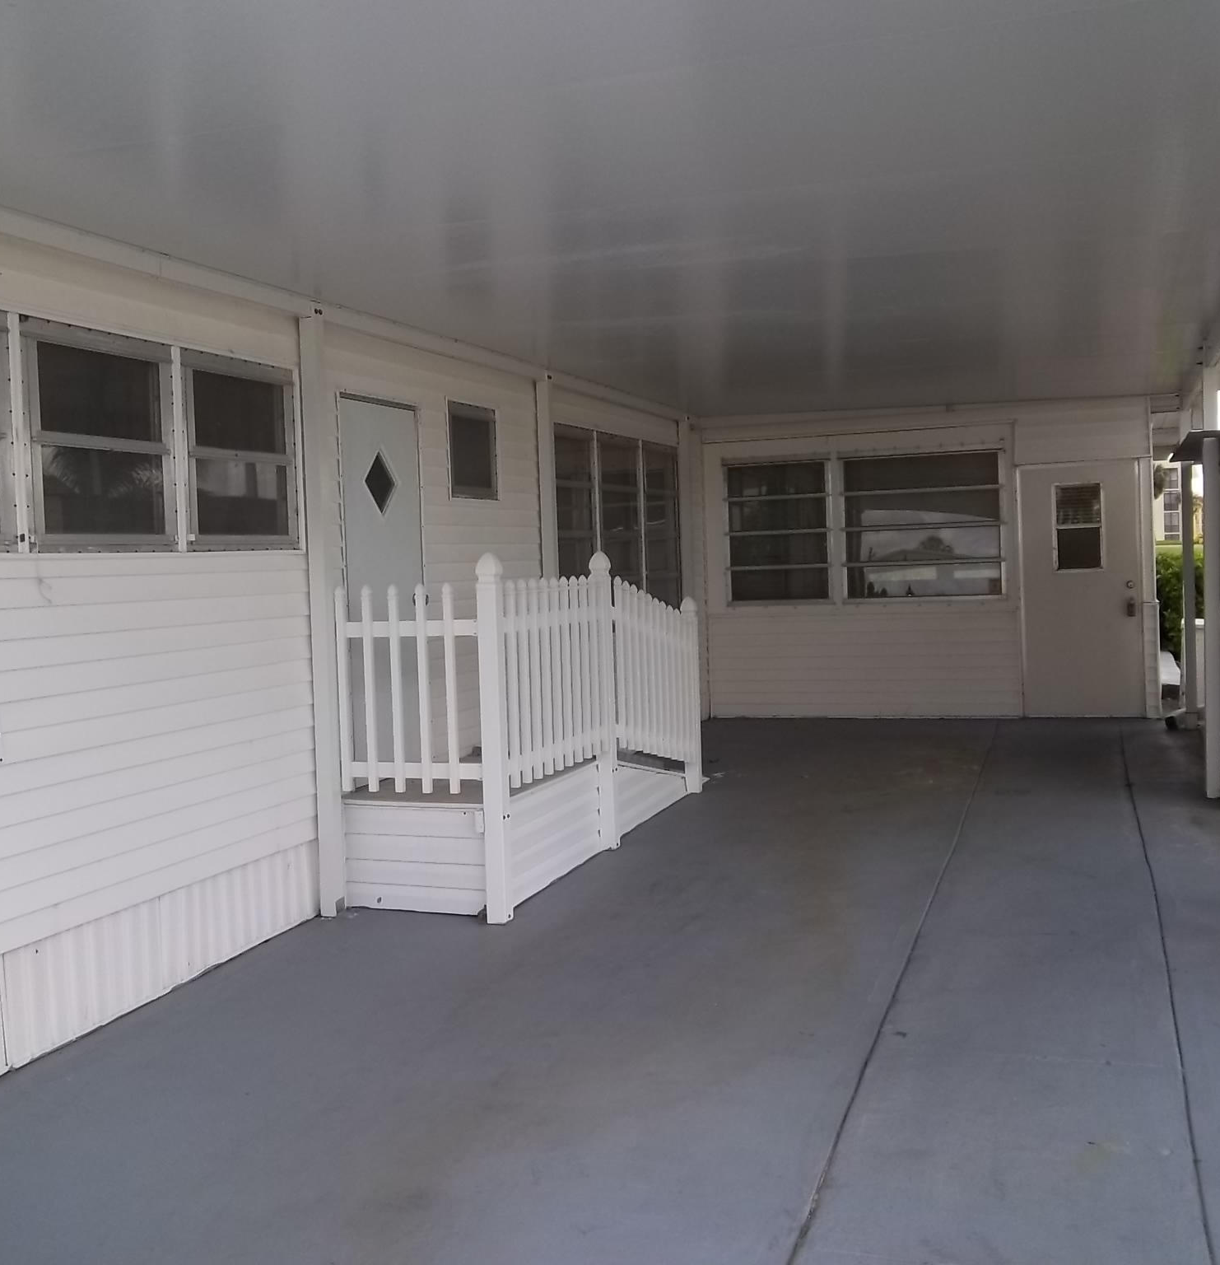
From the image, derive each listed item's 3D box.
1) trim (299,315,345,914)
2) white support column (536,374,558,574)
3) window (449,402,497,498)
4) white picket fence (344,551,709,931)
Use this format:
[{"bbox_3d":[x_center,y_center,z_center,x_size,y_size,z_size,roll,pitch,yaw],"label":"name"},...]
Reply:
[{"bbox_3d":[-1.271,-0.061,5.993,0.076,2.625,0.078,-1,3,20],"label":"trim"},{"bbox_3d":[-0.369,-0.281,8.537,0.076,2.578,0.076,-1,3,20],"label":"white support column"},{"bbox_3d":[-0.757,-1.004,7.569,0.060,0.523,0.600,-1,3,20],"label":"window"},{"bbox_3d":[-0.327,0.376,7.326,0.799,1.596,2.934,-1,3,21],"label":"white picket fence"}]

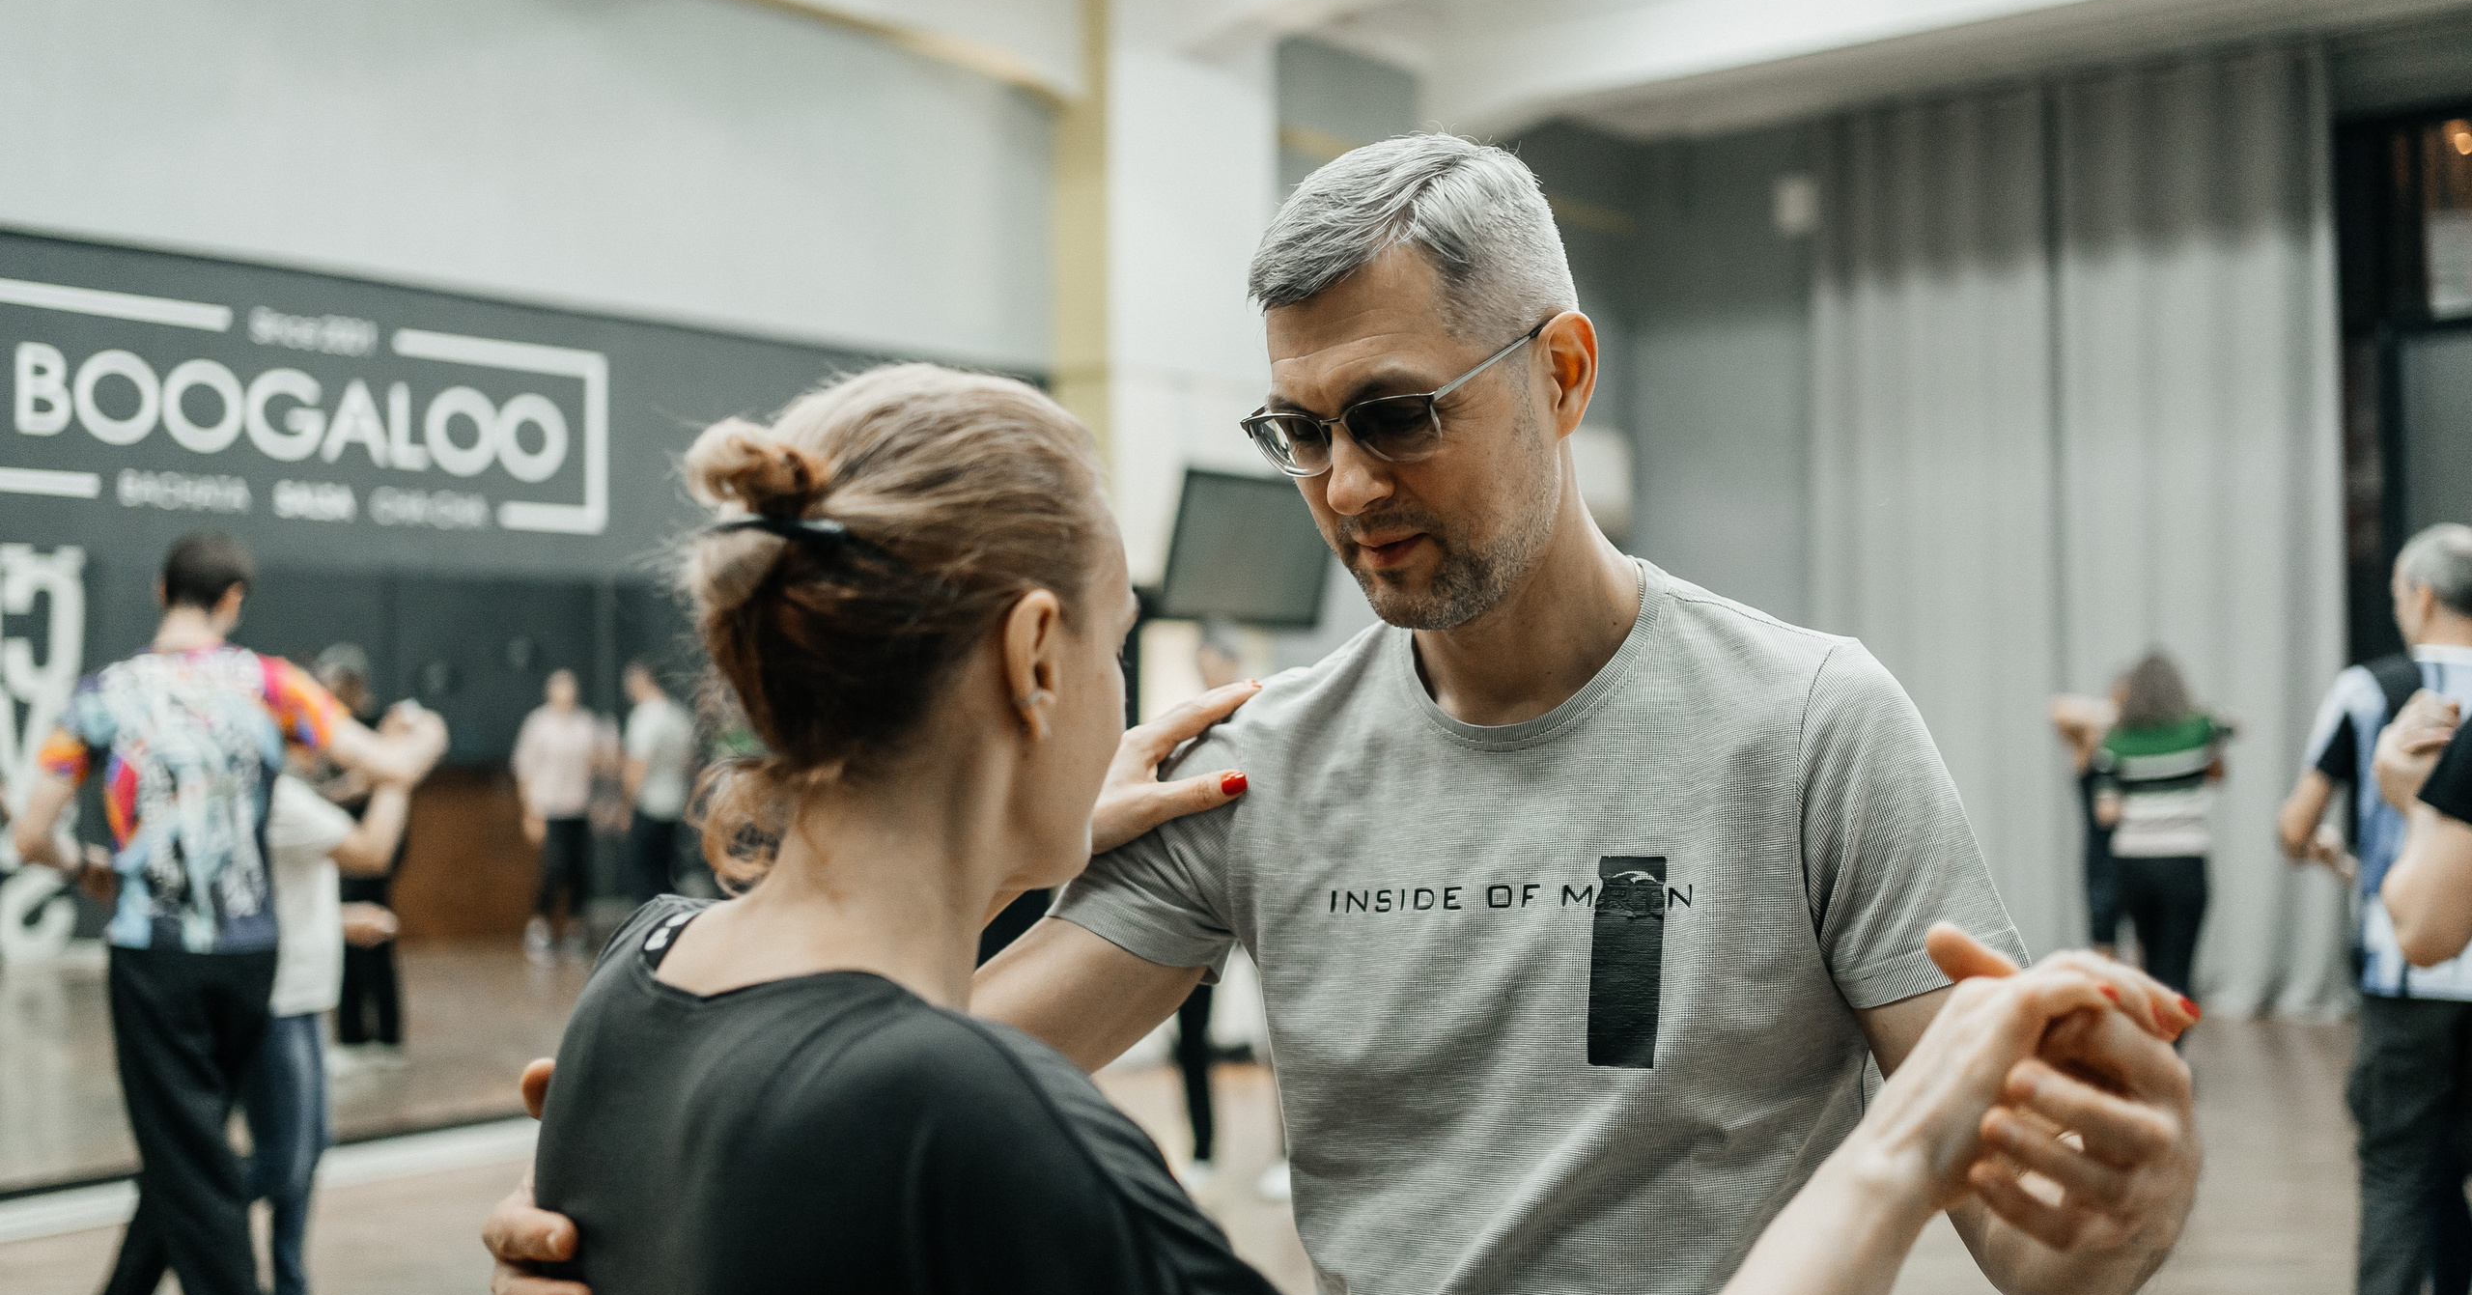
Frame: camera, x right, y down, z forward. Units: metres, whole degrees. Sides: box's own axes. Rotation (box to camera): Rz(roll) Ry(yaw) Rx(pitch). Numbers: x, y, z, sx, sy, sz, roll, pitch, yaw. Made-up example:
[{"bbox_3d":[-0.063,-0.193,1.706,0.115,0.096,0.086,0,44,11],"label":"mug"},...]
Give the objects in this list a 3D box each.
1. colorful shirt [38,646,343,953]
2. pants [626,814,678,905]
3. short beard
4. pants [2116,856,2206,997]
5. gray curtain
[{"bbox_3d":[-2.089,0.303,4.800,0.550,0.620,0.330,0,-1,-5],"label":"colorful shirt"},{"bbox_3d":[-3.150,1.202,13.000,0.300,0.860,0.360,1,-1,-25],"label":"pants"},{"bbox_3d":[0.101,-0.071,1.321,0.145,0.110,0.105,-4,17,41],"label":"short beard"},{"bbox_3d":[3.286,1.125,8.600,0.340,0.880,0.270,0,-1,-3],"label":"pants"},{"bbox_3d":[3.878,-0.499,11.335,2.500,4.300,0.220,-1,-1,41],"label":"gray curtain"}]

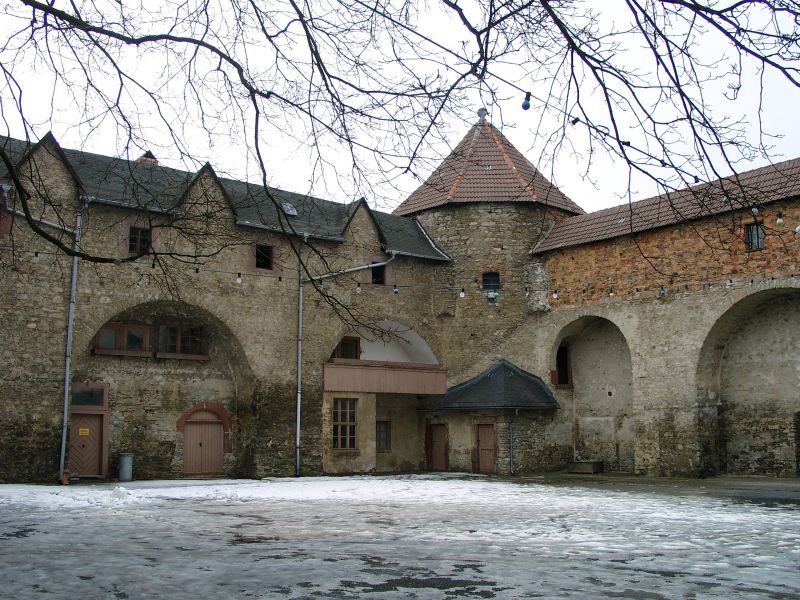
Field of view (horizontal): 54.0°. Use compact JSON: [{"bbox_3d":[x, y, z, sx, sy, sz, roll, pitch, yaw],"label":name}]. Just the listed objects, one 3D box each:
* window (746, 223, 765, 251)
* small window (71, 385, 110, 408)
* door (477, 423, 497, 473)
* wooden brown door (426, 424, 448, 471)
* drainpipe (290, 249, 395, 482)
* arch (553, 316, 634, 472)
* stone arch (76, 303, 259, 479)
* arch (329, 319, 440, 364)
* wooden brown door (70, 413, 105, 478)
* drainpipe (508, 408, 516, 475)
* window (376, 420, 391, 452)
[{"bbox_3d":[12.280,-2.183,27.228,0.200,0.984,0.683,9,-13,-41],"label":"window"},{"bbox_3d":[-10.549,3.275,26.673,1.199,0.741,0.150,7,-12,-34],"label":"small window"},{"bbox_3d":[3.433,5.891,31.043,0.150,1.922,0.971,9,-13,-43],"label":"door"},{"bbox_3d":[1.628,6.169,32.892,0.150,1.893,1.090,9,-13,-43],"label":"wooden brown door"},{"bbox_3d":[-2.001,2.379,30.642,4.599,8.797,0.200,7,-12,-34],"label":"drainpipe"},{"bbox_3d":[8.117,3.822,31.828,1.300,6.229,3.875,9,-13,-41],"label":"arch"},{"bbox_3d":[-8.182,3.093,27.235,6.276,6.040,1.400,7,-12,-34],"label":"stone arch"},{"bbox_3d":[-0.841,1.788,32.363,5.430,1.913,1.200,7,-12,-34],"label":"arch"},{"bbox_3d":[-10.524,4.864,26.419,1.140,2.074,0.150,7,-12,-34],"label":"wooden brown door"},{"bbox_3d":[4.230,5.367,29.754,0.220,2.461,0.220,0,-10,0],"label":"drainpipe"},{"bbox_3d":[-0.713,5.740,33.058,0.753,1.326,0.150,7,-12,-34],"label":"window"}]

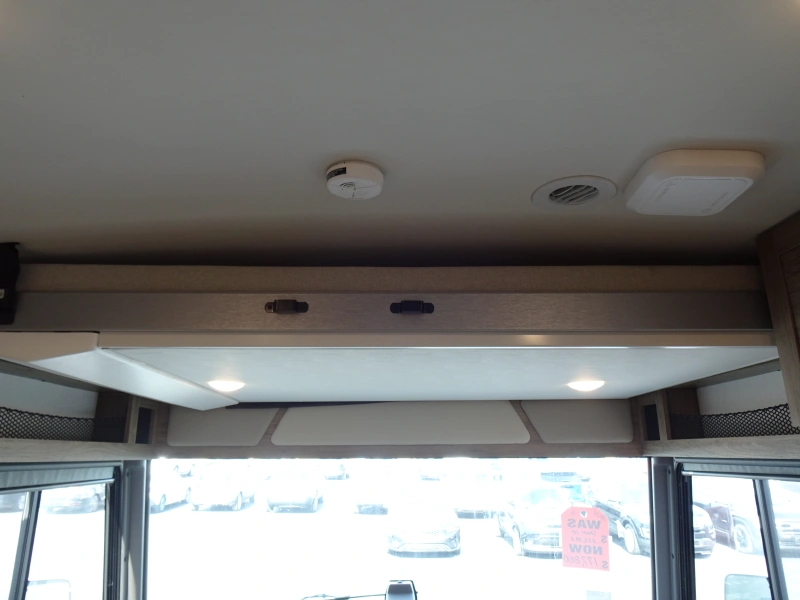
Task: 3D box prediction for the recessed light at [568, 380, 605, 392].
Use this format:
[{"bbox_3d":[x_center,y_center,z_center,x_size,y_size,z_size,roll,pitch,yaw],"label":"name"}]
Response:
[{"bbox_3d":[0.617,0.287,1.837,0.112,0.022,0.112,0,-16,0],"label":"recessed light"}]

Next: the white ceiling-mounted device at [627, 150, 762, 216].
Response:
[{"bbox_3d":[0.538,-0.208,1.033,0.202,0.041,0.202,0,-16,-1],"label":"white ceiling-mounted device"}]

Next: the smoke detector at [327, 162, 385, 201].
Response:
[{"bbox_3d":[-0.083,-0.221,1.036,0.107,0.030,0.107,0,-16,0],"label":"smoke detector"}]

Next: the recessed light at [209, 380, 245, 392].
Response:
[{"bbox_3d":[-0.574,0.287,1.837,0.112,0.022,0.112,0,-16,0],"label":"recessed light"}]

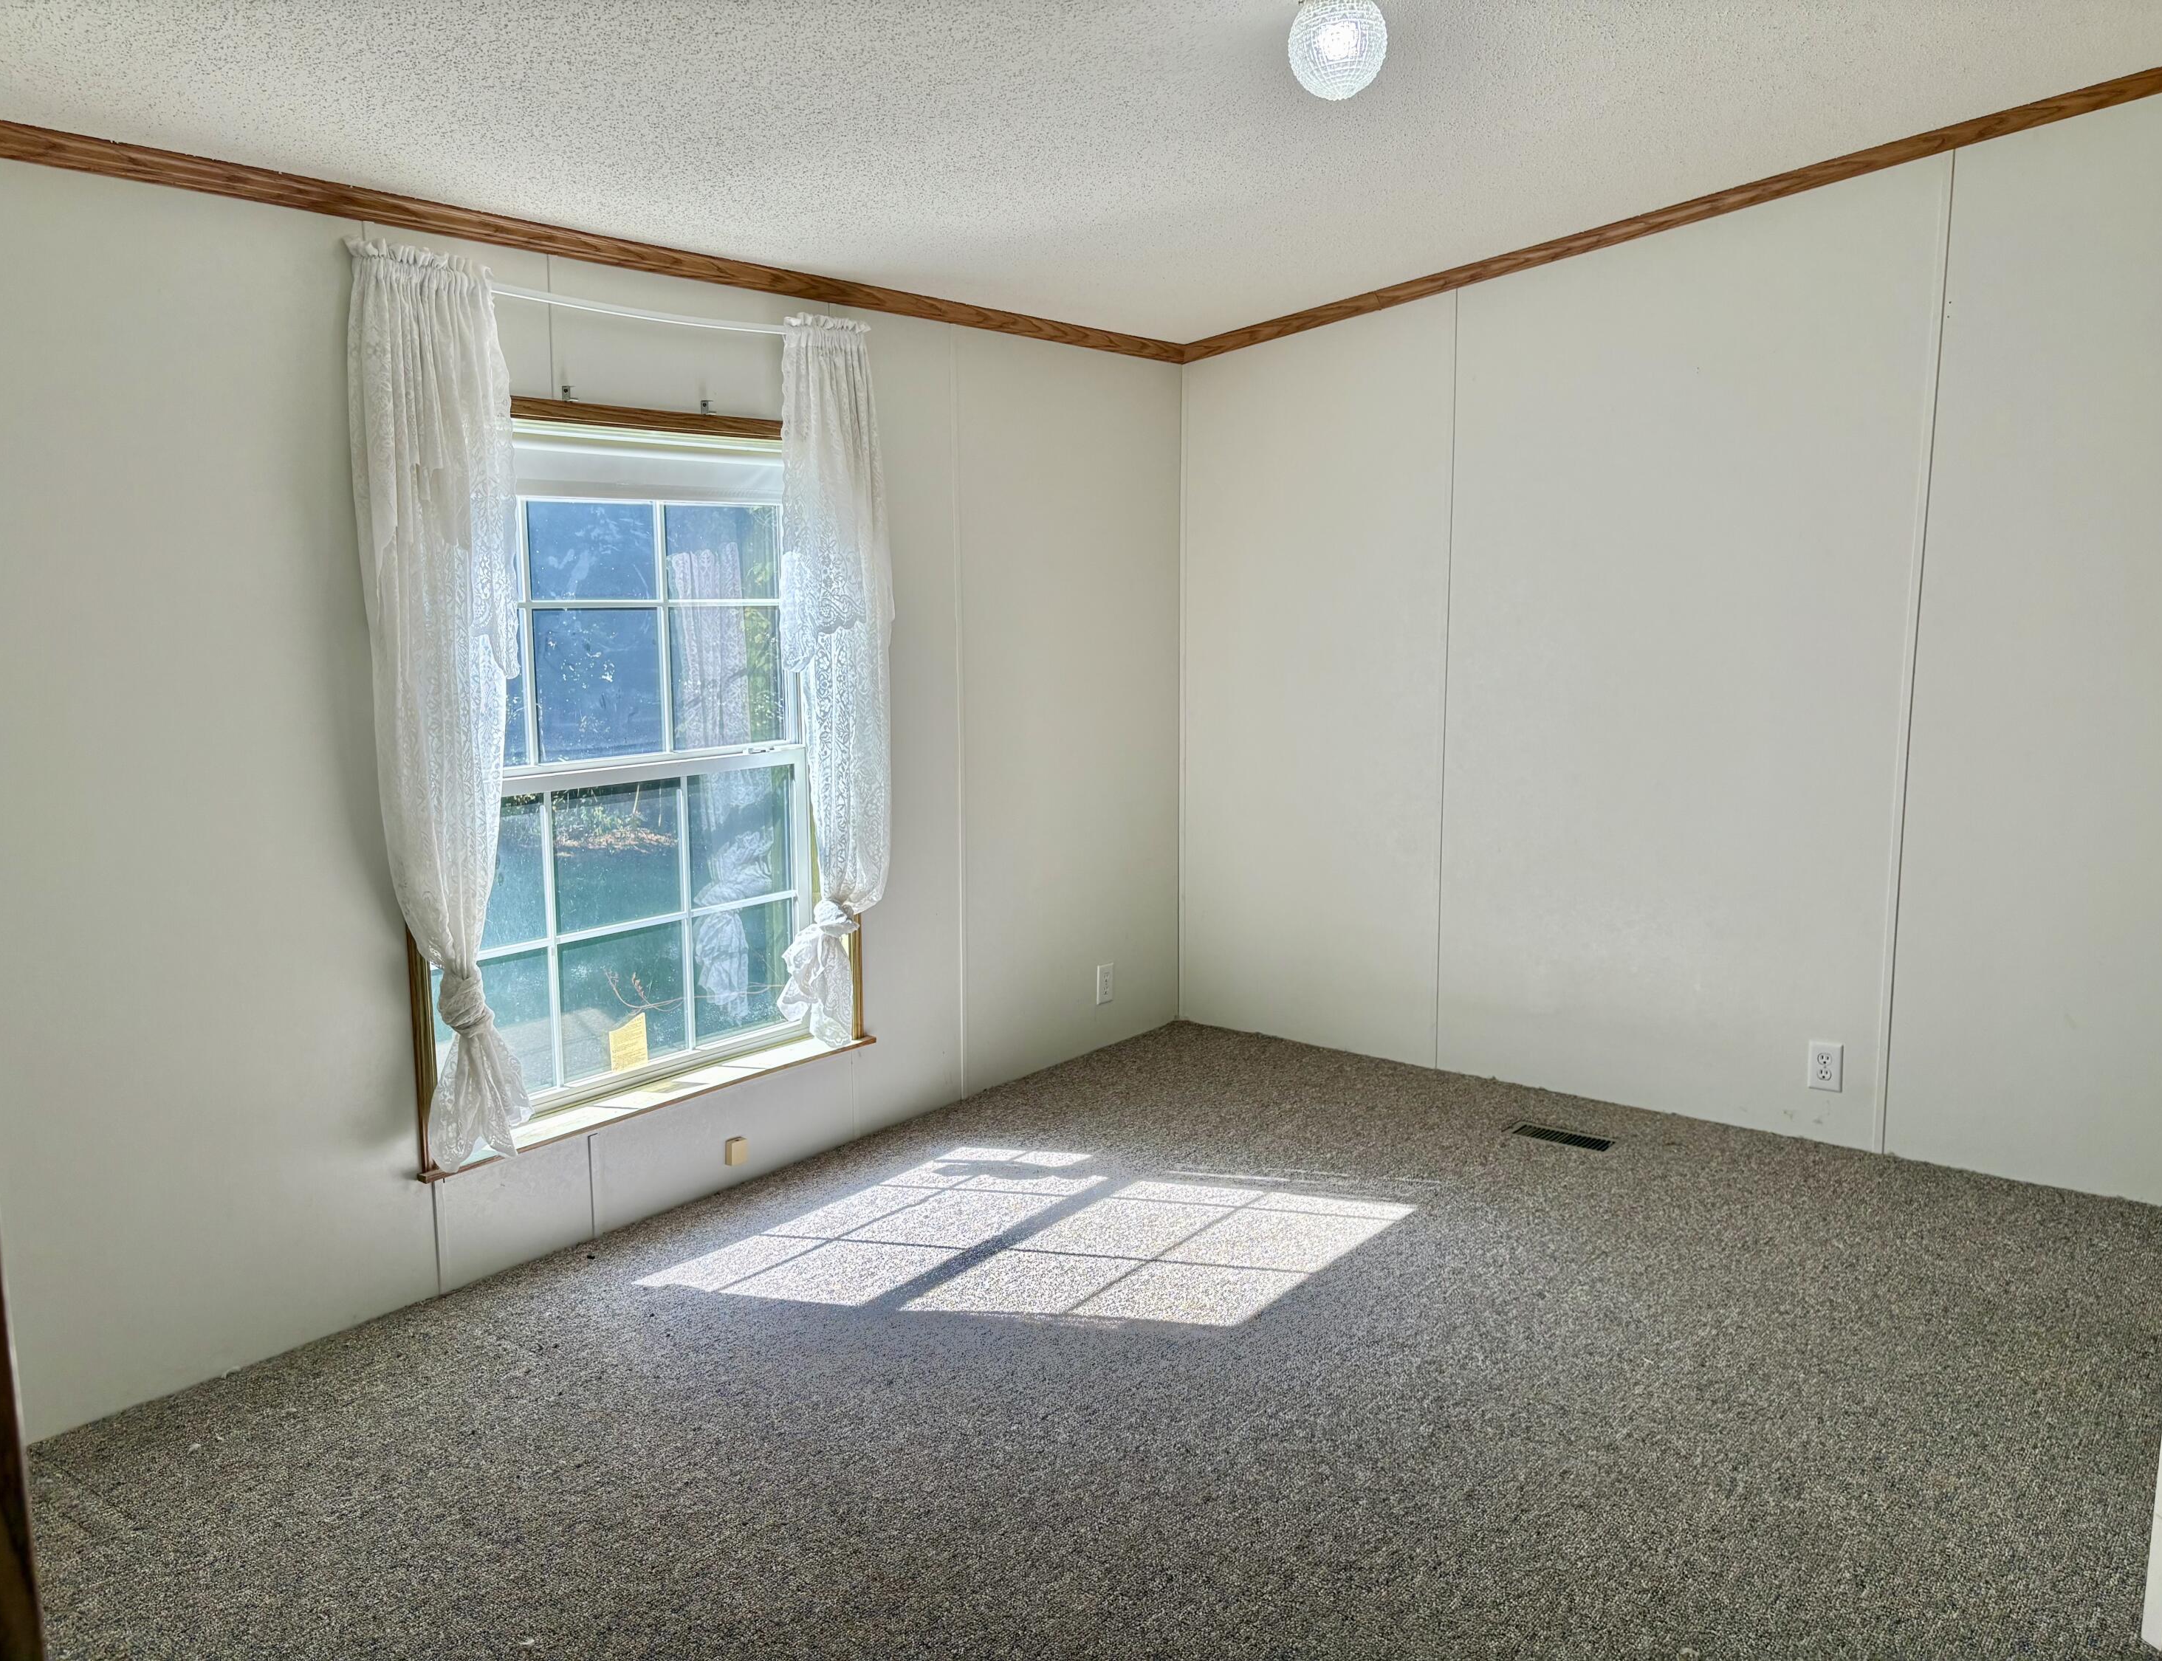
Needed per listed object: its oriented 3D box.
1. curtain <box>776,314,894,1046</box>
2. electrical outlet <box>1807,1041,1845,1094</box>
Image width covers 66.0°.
[{"bbox_3d":[-0.589,-0.334,4.069,0.110,1.778,0.375,6,11,37],"label":"curtain"},{"bbox_3d":[1.899,0.604,4.243,0.081,0.122,0.009,6,11,37],"label":"electrical outlet"}]

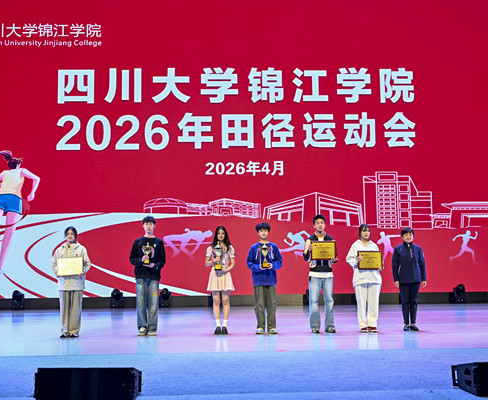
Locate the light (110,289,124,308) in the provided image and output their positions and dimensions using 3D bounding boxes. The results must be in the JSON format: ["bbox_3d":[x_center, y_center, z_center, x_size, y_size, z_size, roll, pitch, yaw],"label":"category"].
[{"bbox_3d":[-3.171,2.464,16.665,0.333,0.473,0.290,0,-6,-3],"label":"light"}]

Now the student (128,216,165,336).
[{"bbox_3d":[-1.469,1.155,10.235,0.552,1.812,0.360,0,-6,-6],"label":"student"}]

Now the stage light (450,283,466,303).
[{"bbox_3d":[5.523,2.396,17.101,0.349,0.493,0.290,0,-6,-3],"label":"stage light"}]

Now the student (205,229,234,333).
[{"bbox_3d":[-0.371,1.232,10.326,0.455,1.650,0.360,0,-6,-3],"label":"student"}]

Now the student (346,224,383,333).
[{"bbox_3d":[1.846,1.205,10.314,0.549,1.652,0.380,0,-6,-3],"label":"student"}]

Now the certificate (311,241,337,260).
[{"bbox_3d":[1.212,0.773,10.098,0.374,0.282,0.030,-3,-10,-1],"label":"certificate"}]

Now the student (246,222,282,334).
[{"bbox_3d":[0.310,1.202,10.296,0.540,1.689,0.380,0,-6,-2],"label":"student"}]

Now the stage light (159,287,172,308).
[{"bbox_3d":[-1.948,2.452,16.679,0.318,0.471,0.290,0,-6,-3],"label":"stage light"}]

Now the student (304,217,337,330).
[{"bbox_3d":[1.173,1.137,10.338,0.532,1.806,0.420,-1,-6,0],"label":"student"}]

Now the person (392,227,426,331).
[{"bbox_3d":[2.567,1.236,10.457,0.523,1.600,0.320,-1,-6,5],"label":"person"}]

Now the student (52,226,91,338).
[{"bbox_3d":[-2.589,1.230,10.065,0.570,1.654,0.400,0,-6,-7],"label":"student"}]

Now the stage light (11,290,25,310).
[{"bbox_3d":[-5.563,2.470,16.441,0.318,0.471,0.290,0,-6,-3],"label":"stage light"}]

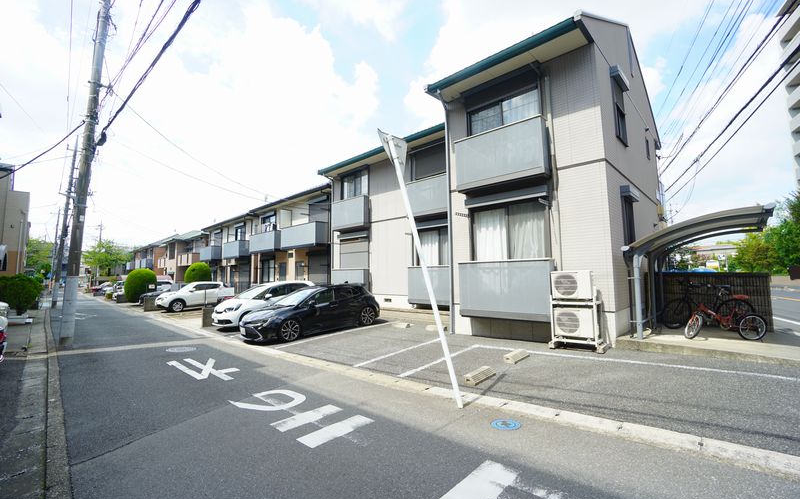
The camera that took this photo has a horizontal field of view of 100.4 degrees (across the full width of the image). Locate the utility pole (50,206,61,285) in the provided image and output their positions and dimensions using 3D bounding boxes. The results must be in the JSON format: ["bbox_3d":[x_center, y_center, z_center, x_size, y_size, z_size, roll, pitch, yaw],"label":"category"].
[{"bbox_3d":[-44.794,0.295,43.373,0.380,11.800,0.380,-4,-7,44],"label":"utility pole"}]

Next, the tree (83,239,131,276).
[{"bbox_3d":[-48.322,2.839,55.247,8.000,8.960,8.000,-6,-7,44],"label":"tree"}]

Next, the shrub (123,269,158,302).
[{"bbox_3d":[-21.648,2.972,27.784,2.650,2.940,2.650,-6,-7,44],"label":"shrub"}]

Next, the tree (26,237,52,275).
[{"bbox_3d":[-54.285,2.585,50.237,5.500,8.750,5.500,-6,-7,44],"label":"tree"}]

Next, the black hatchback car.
[{"bbox_3d":[-2.640,1.850,10.480,4.370,1.460,1.790,2,-6,-44],"label":"black hatchback car"}]

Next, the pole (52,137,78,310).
[{"bbox_3d":[-25.088,-2.194,25.054,0.380,12.900,0.380,-3,-7,44],"label":"pole"}]

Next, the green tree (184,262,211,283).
[{"bbox_3d":[-14.442,2.419,23.792,1.950,3.130,1.950,-6,-7,44],"label":"green tree"}]

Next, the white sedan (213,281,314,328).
[{"bbox_3d":[-4.820,1.960,12.500,1.700,1.520,4.000,-6,-6,40],"label":"white sedan"}]

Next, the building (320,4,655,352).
[{"bbox_3d":[2.170,-1.437,12.957,11.550,8.100,8.600,-6,-7,44],"label":"building"}]

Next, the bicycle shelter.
[{"bbox_3d":[6.050,0.574,6.751,2.090,2.300,2.850,-6,-7,44],"label":"bicycle shelter"}]

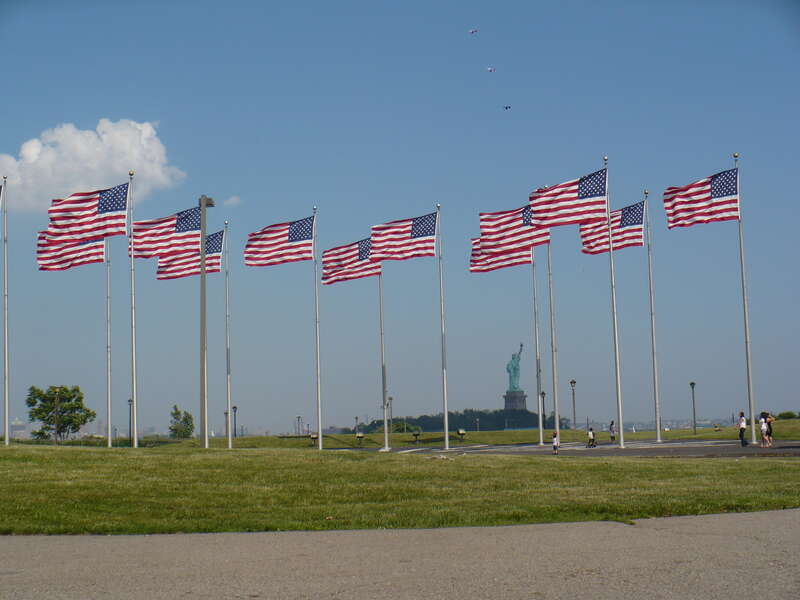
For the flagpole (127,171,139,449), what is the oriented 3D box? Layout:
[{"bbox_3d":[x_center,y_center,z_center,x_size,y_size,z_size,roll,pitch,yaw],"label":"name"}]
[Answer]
[{"bbox_3d":[-14.602,0.889,68.482,0.270,16.200,0.270,-2,-6,0],"label":"flagpole"}]

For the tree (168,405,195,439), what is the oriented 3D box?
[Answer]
[{"bbox_3d":[-26.262,14.664,150.000,3.200,4.300,3.100,-2,-6,0],"label":"tree"}]

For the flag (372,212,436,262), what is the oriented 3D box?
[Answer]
[{"bbox_3d":[0.290,-4.027,80.504,4.310,3.100,0.500,-1,-6,-7],"label":"flag"}]

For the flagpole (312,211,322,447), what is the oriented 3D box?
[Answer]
[{"bbox_3d":[-5.342,1.895,81.365,0.270,16.200,0.270,-2,-6,0],"label":"flagpole"}]

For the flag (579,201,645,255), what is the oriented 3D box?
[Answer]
[{"bbox_3d":[13.299,-4.513,78.102,4.230,3.410,0.500,-1,-6,-7],"label":"flag"}]

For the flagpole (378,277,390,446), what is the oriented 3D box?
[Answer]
[{"bbox_3d":[-1.241,2.693,90.182,0.270,16.200,0.270,-2,-6,0],"label":"flagpole"}]

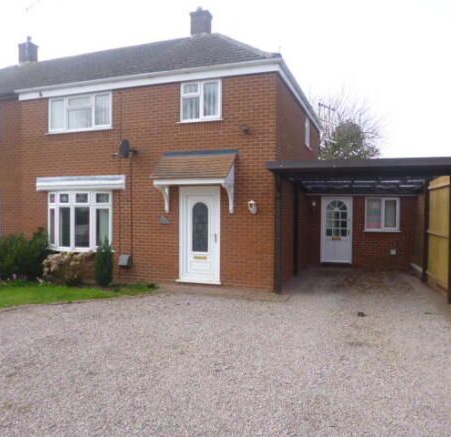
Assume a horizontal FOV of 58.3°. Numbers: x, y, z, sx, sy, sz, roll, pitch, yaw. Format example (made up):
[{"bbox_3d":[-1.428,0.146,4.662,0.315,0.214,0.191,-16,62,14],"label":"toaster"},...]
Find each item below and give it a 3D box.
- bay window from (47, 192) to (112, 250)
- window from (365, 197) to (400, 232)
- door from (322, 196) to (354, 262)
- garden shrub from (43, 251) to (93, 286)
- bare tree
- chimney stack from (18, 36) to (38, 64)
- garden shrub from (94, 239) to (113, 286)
[{"bbox_3d":[-3.635,0.058,9.837,1.870,1.430,0.330,0,-1,18],"label":"bay window"},{"bbox_3d":[4.599,-0.102,11.815,0.970,1.000,0.100,1,2,20],"label":"window"},{"bbox_3d":[3.383,0.355,12.261,0.950,2.030,0.100,1,2,20],"label":"door"},{"bbox_3d":[-3.673,1.140,9.456,1.200,0.760,0.780,0,-1,18],"label":"garden shrub"},{"bbox_3d":[8.228,-3.801,26.905,4.900,9.430,4.700,1,2,20],"label":"bare tree"},{"bbox_3d":[-7.439,-6.322,15.281,0.500,1.130,0.500,0,-1,18],"label":"chimney stack"},{"bbox_3d":[-2.826,1.019,9.362,0.430,1.120,0.430,1,2,20],"label":"garden shrub"}]

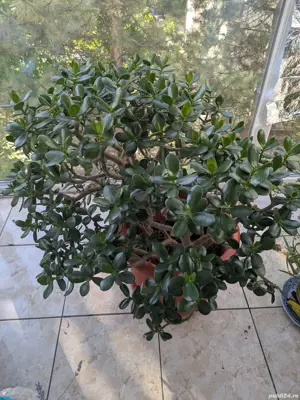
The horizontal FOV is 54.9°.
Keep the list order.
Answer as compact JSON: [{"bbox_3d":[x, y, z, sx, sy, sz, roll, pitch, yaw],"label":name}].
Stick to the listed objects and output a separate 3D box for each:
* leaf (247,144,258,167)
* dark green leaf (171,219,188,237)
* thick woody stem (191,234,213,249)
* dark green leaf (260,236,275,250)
[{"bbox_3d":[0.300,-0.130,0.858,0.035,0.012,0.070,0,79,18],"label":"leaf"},{"bbox_3d":[0.076,0.071,0.747,0.034,0.014,0.056,32,78,12],"label":"dark green leaf"},{"bbox_3d":[0.152,0.120,0.834,0.075,0.034,0.034,-24,78,5],"label":"thick woody stem"},{"bbox_3d":[0.344,0.127,0.845,0.013,0.044,0.039,7,49,-52],"label":"dark green leaf"}]

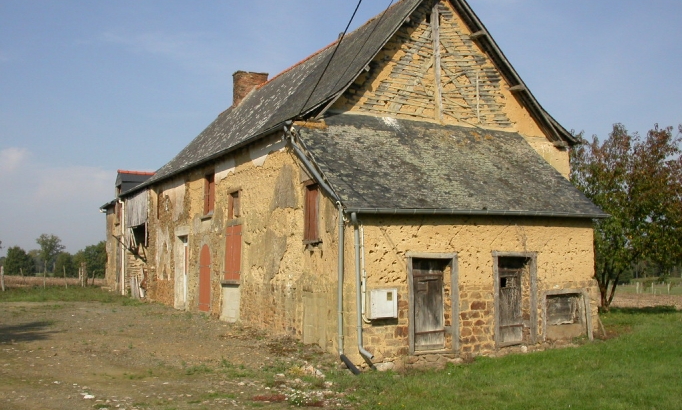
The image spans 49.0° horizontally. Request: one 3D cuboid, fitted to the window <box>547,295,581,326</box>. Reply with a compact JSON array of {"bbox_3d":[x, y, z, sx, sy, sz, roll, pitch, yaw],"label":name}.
[{"bbox_3d":[4.639,2.200,15.749,0.868,0.655,0.080,3,-6,-27],"label":"window"}]

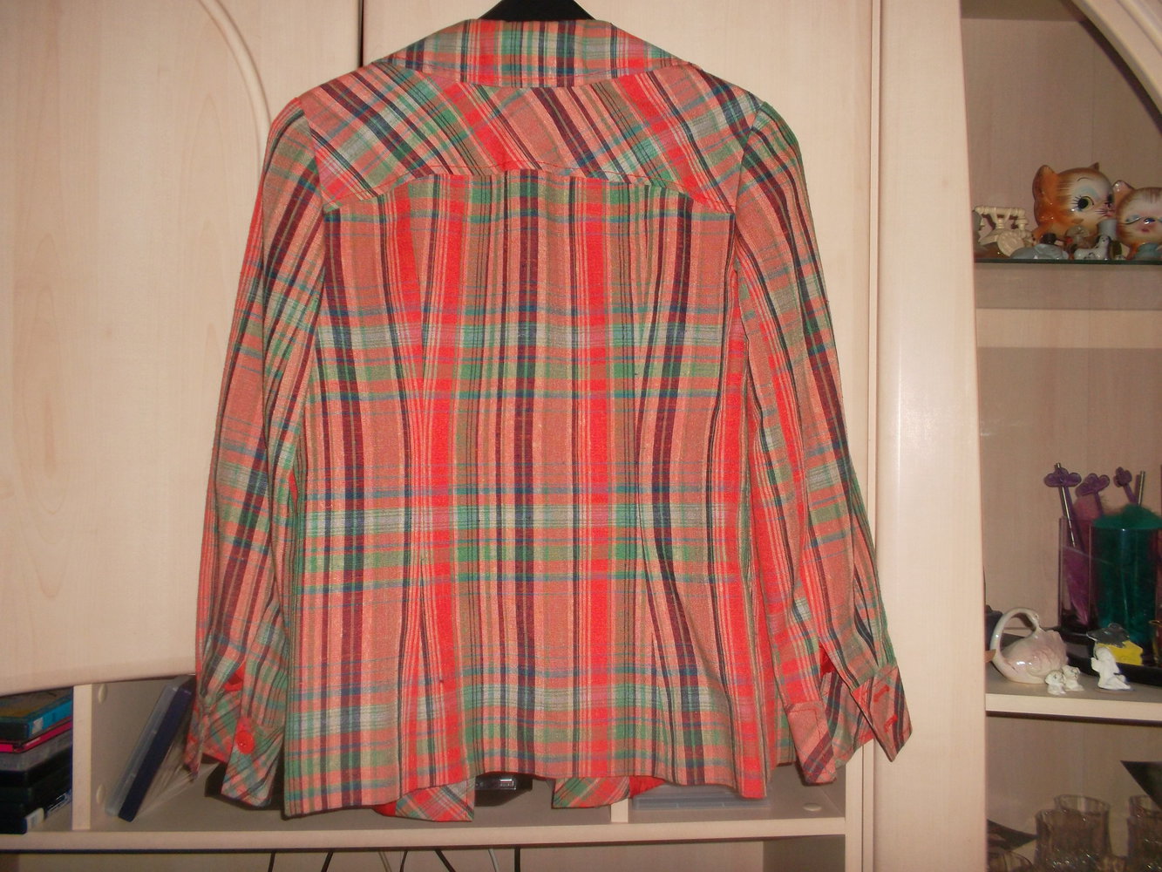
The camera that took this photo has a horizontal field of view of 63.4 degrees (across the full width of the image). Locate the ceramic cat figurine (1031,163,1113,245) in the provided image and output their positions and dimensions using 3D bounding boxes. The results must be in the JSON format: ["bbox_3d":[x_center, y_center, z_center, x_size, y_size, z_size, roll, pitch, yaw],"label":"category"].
[{"bbox_3d":[0.520,-0.235,0.995,0.080,0.102,0.080,1,0,-30],"label":"ceramic cat figurine"}]

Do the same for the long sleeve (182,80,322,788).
[{"bbox_3d":[-0.284,0.014,0.820,0.098,0.600,0.100,3,0,-4],"label":"long sleeve"}]

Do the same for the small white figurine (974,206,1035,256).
[{"bbox_3d":[0.439,-0.210,0.975,0.060,0.055,0.035,1,0,0],"label":"small white figurine"}]

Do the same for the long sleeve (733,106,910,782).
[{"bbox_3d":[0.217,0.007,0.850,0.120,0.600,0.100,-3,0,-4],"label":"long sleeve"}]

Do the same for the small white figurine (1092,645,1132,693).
[{"bbox_3d":[0.545,0.238,0.965,0.039,0.045,0.027,1,0,12],"label":"small white figurine"}]

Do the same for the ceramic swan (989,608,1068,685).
[{"bbox_3d":[0.476,0.224,1.000,0.083,0.078,0.052,1,0,2],"label":"ceramic swan"}]

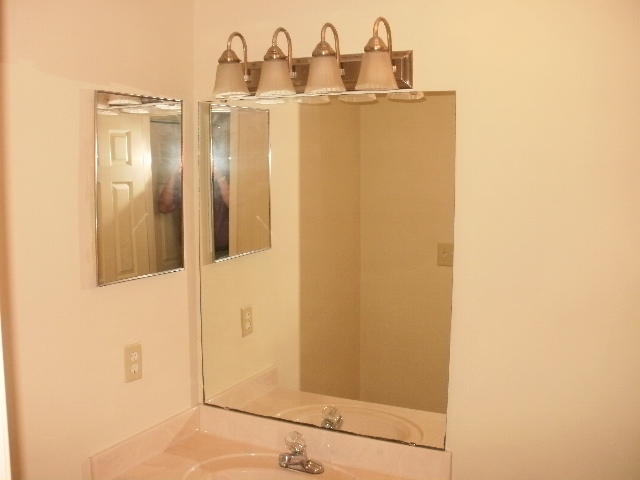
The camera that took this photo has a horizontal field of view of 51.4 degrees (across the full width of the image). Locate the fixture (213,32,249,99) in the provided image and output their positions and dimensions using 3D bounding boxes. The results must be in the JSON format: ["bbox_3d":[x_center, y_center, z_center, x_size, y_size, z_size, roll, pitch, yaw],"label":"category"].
[{"bbox_3d":[-0.272,-0.553,2.082,0.120,0.209,0.158,4,8,27],"label":"fixture"}]

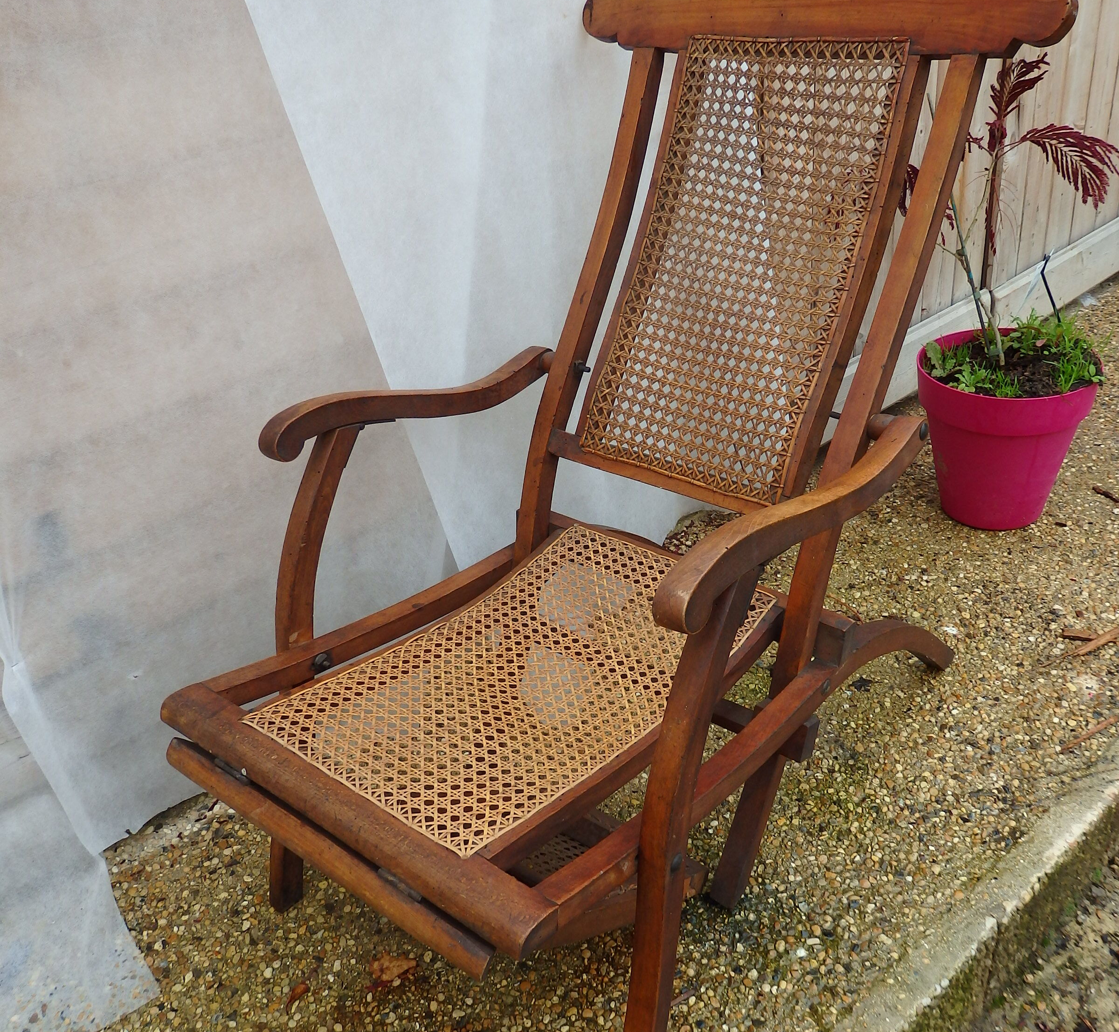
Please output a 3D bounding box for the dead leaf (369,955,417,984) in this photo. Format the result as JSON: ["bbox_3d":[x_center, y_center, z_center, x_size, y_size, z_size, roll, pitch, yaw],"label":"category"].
[{"bbox_3d":[-0.193,0.517,1.233,0.054,0.010,0.034,5,32,18],"label":"dead leaf"}]

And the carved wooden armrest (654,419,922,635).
[{"bbox_3d":[0.227,-0.011,0.964,0.038,0.072,0.450,20,32,36],"label":"carved wooden armrest"}]

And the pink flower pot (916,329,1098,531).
[{"bbox_3d":[0.784,-0.143,1.914,0.298,0.282,0.298,-4,30,2],"label":"pink flower pot"}]

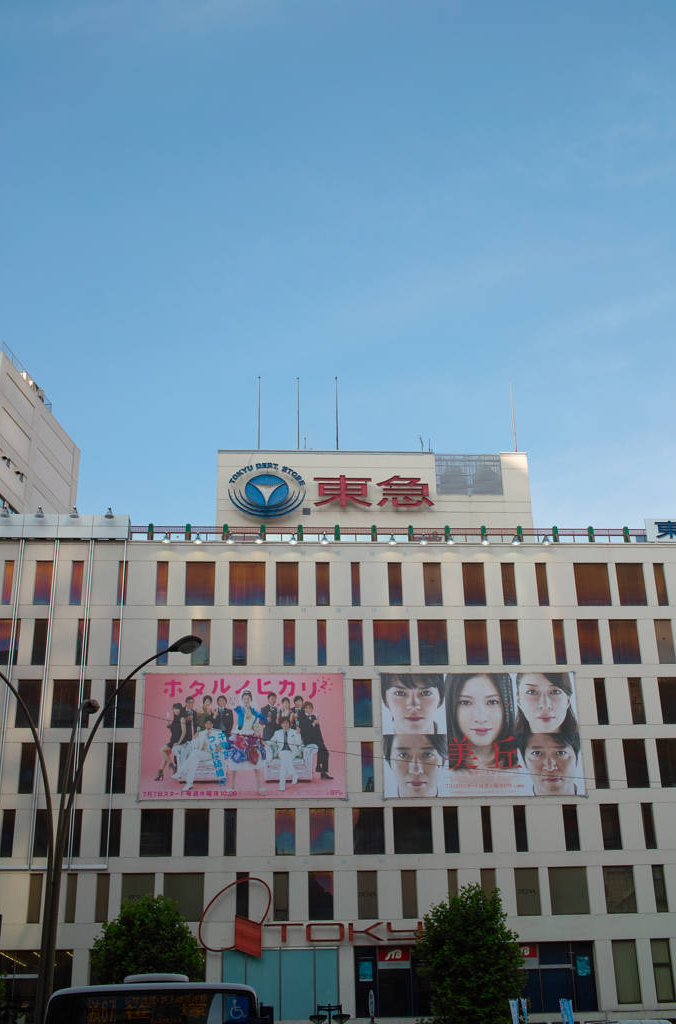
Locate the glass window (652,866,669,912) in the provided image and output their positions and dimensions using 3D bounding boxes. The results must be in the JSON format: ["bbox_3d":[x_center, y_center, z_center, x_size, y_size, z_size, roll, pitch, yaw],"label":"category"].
[{"bbox_3d":[18.202,21.268,65.780,0.648,2.513,0.150,0,-23,-3],"label":"glass window"}]

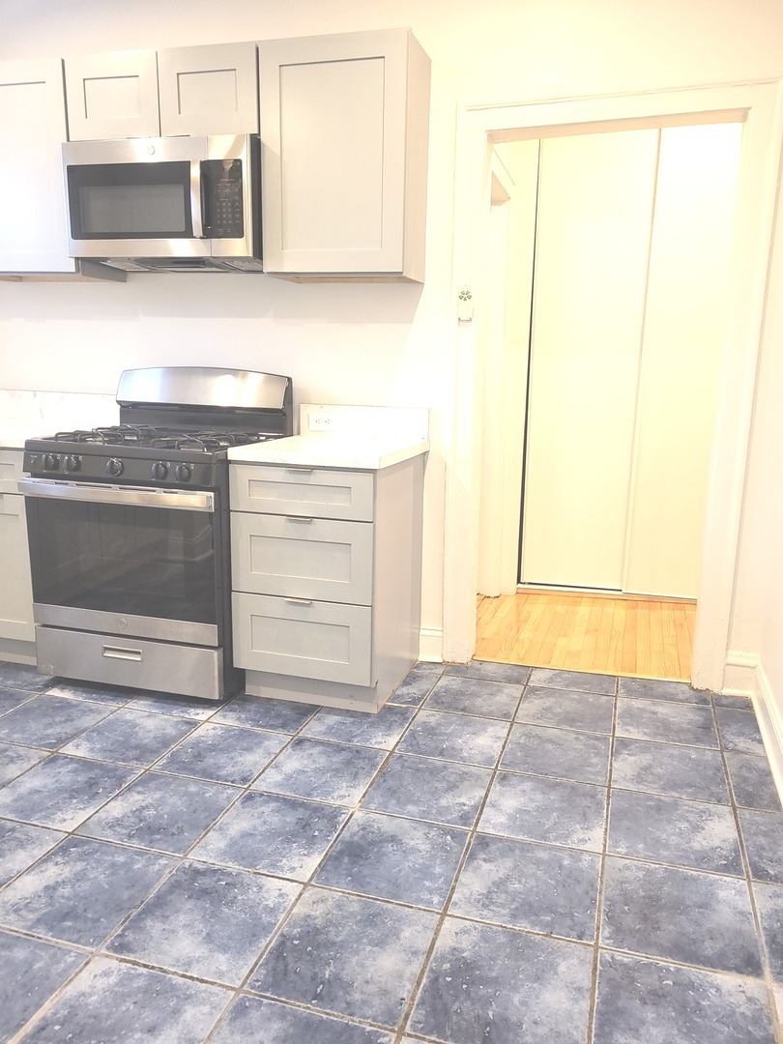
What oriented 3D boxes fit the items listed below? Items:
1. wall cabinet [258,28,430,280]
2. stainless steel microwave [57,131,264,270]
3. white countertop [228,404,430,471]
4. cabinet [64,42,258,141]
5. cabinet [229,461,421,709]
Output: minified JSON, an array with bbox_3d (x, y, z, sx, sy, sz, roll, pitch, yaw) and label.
[{"bbox_3d":[-0.159,-1.262,2.800,0.523,0.763,0.315,5,12,15],"label":"wall cabinet"},{"bbox_3d":[-0.790,-1.183,2.957,0.757,0.404,0.395,5,12,15],"label":"stainless steel microwave"},{"bbox_3d":[-0.195,-0.320,2.816,0.525,0.158,0.652,5,12,15],"label":"white countertop"},{"bbox_3d":[-0.776,-1.538,2.925,0.768,0.300,0.315,5,12,15],"label":"cabinet"},{"bbox_3d":[-0.220,0.184,2.929,0.512,0.876,0.638,5,12,15],"label":"cabinet"}]

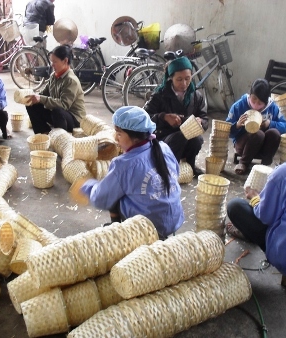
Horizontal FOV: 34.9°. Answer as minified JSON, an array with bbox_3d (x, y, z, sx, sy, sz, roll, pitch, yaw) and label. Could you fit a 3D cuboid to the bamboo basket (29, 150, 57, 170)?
[{"bbox_3d":[-0.757,-0.034,3.462,0.200,0.165,0.200,3,20,0],"label":"bamboo basket"}]

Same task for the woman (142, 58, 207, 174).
[{"bbox_3d":[0.314,-0.508,4.092,0.540,0.950,0.650,-5,22,-15],"label":"woman"}]

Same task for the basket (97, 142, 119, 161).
[{"bbox_3d":[-0.299,-0.184,3.885,0.200,0.200,0.170,0,20,-8],"label":"basket"}]

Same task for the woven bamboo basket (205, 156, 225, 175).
[{"bbox_3d":[0.624,-0.013,3.945,0.165,0.155,0.165,2,21,0],"label":"woven bamboo basket"}]

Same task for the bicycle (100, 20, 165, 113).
[{"bbox_3d":[0.109,-1.271,6.046,1.600,1.020,0.550,-13,26,-38],"label":"bicycle"}]

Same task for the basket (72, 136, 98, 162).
[{"bbox_3d":[-0.478,-0.168,3.817,0.200,0.195,0.195,-1,20,-5],"label":"basket"}]

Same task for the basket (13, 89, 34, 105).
[{"bbox_3d":[-1.197,-0.724,4.580,0.160,0.175,0.175,13,0,-26],"label":"basket"}]

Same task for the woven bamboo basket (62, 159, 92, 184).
[{"bbox_3d":[-0.541,0.024,3.700,0.205,0.205,0.190,-15,30,-36],"label":"woven bamboo basket"}]

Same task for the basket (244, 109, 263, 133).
[{"bbox_3d":[0.983,-0.436,4.050,0.165,0.165,0.165,11,49,8],"label":"basket"}]

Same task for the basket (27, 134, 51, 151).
[{"bbox_3d":[-0.911,-0.174,3.970,0.200,0.175,0.200,3,20,0],"label":"basket"}]

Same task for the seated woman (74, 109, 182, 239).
[{"bbox_3d":[-0.076,0.028,2.779,0.620,0.830,0.480,19,25,37],"label":"seated woman"}]

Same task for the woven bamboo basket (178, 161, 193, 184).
[{"bbox_3d":[0.326,0.037,3.755,0.170,0.180,0.180,11,23,22],"label":"woven bamboo basket"}]

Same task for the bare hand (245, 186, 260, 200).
[{"bbox_3d":[0.625,0.140,2.600,0.080,0.085,0.110,-8,23,-28],"label":"bare hand"}]

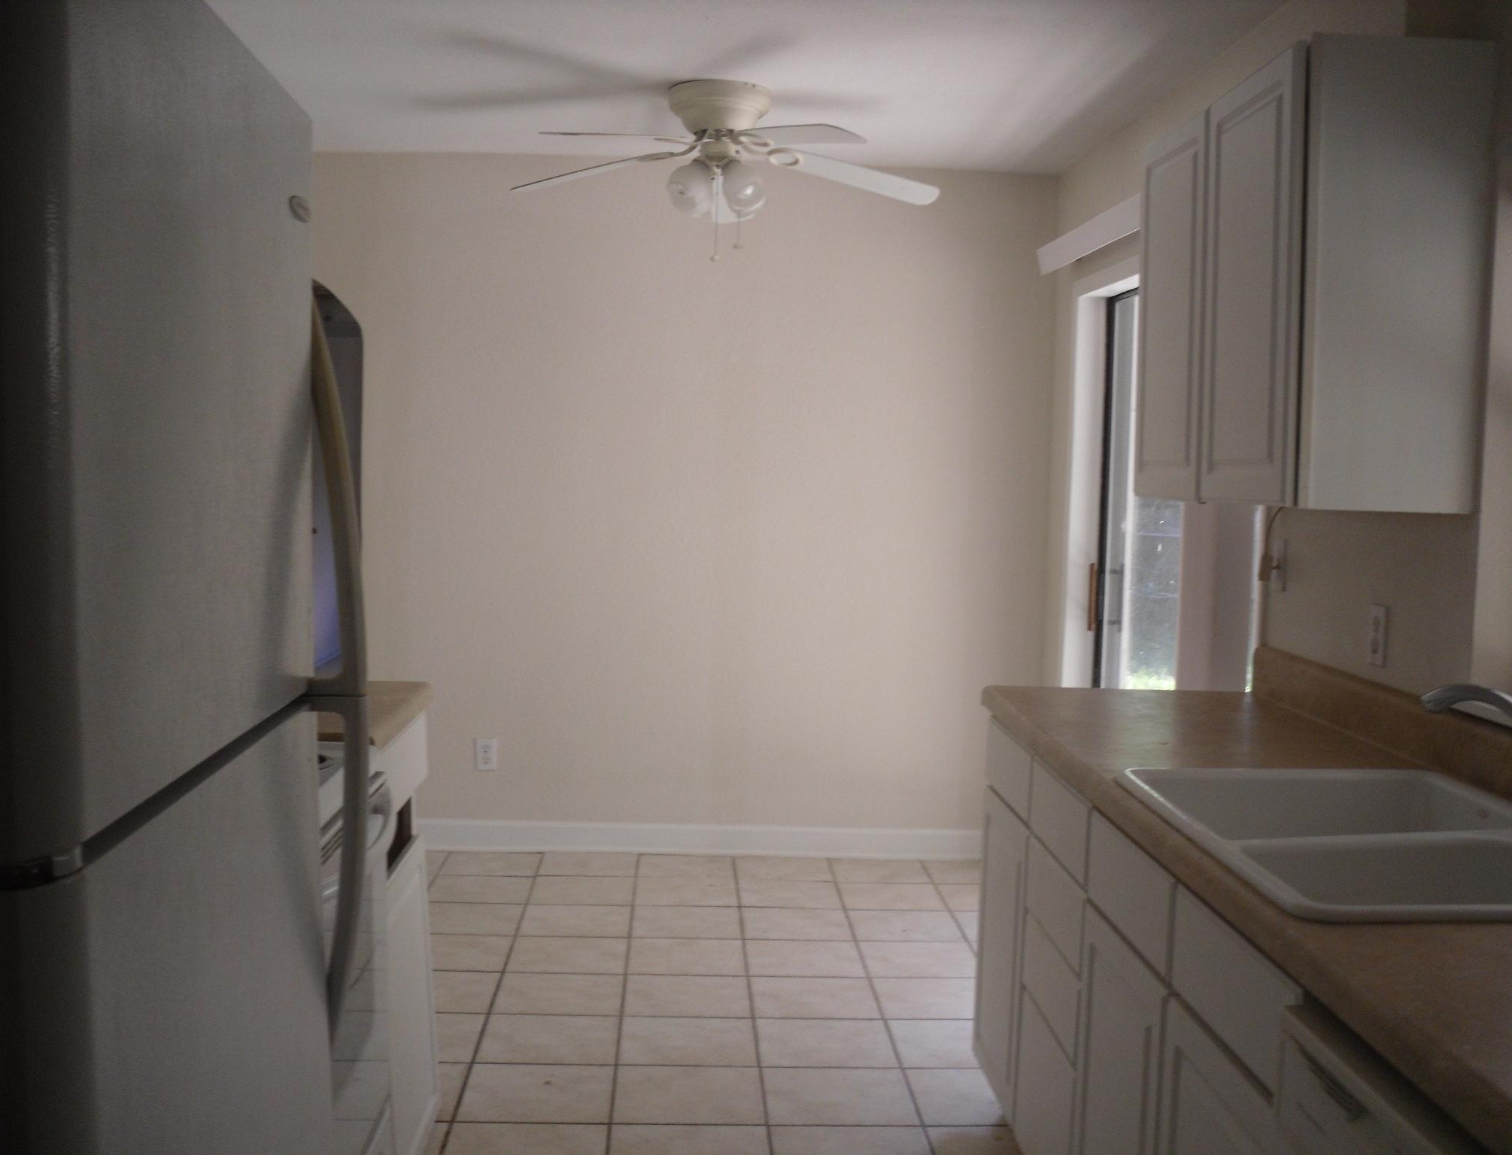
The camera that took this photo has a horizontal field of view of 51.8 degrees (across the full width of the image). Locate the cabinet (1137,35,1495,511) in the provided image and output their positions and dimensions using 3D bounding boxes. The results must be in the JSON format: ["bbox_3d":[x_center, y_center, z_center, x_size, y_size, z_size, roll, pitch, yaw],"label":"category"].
[{"bbox_3d":[1.006,-0.518,2.916,0.335,0.764,0.775,1,4,-3],"label":"cabinet"}]

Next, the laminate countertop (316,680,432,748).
[{"bbox_3d":[-0.995,0.269,3.048,0.630,0.040,0.630,1,4,-3],"label":"laminate countertop"}]

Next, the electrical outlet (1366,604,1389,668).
[{"bbox_3d":[1.153,0.109,2.905,0.010,0.115,0.073,1,4,-3],"label":"electrical outlet"}]

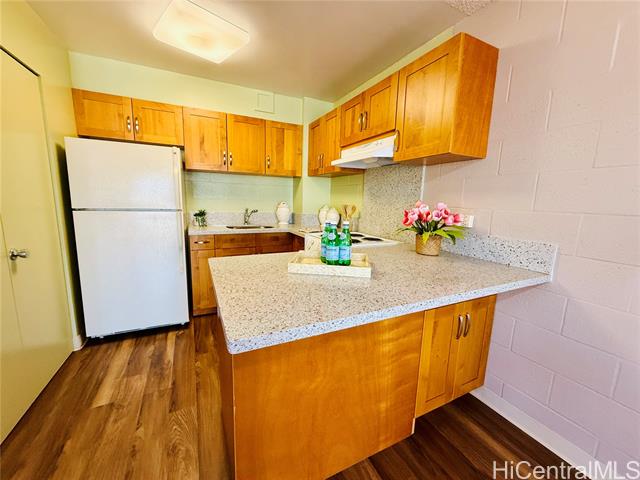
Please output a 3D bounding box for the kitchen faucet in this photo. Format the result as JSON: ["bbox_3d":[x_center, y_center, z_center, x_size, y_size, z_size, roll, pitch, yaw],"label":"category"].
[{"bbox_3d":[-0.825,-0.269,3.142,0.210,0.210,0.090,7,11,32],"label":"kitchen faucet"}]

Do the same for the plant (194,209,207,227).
[{"bbox_3d":[-1.347,-0.246,2.935,0.130,0.205,0.130,-3,10,-26],"label":"plant"}]

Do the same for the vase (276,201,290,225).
[{"bbox_3d":[-0.471,-0.343,3.348,0.185,0.310,0.185,-3,10,-26],"label":"vase"}]

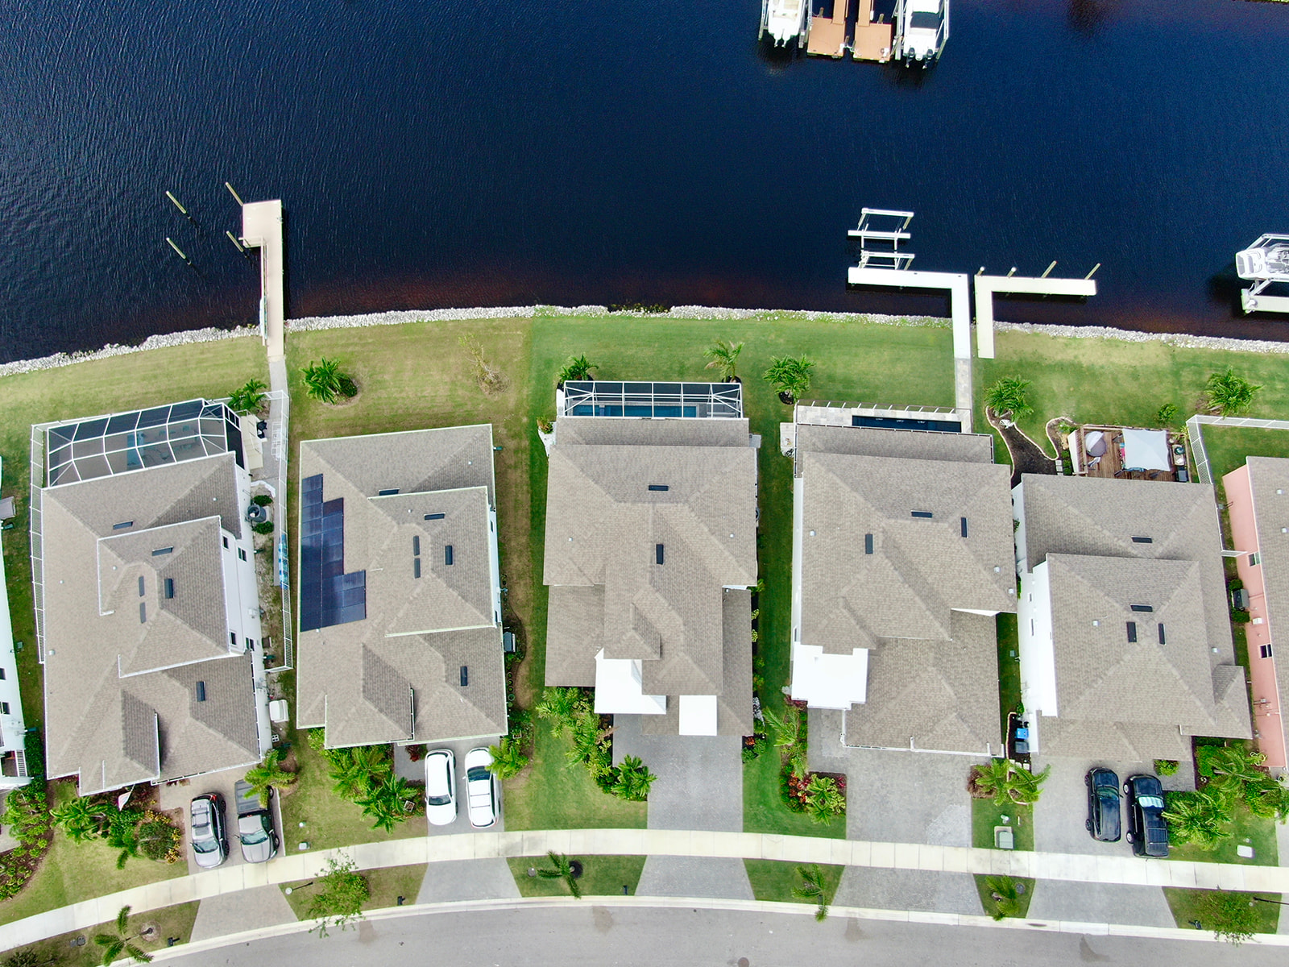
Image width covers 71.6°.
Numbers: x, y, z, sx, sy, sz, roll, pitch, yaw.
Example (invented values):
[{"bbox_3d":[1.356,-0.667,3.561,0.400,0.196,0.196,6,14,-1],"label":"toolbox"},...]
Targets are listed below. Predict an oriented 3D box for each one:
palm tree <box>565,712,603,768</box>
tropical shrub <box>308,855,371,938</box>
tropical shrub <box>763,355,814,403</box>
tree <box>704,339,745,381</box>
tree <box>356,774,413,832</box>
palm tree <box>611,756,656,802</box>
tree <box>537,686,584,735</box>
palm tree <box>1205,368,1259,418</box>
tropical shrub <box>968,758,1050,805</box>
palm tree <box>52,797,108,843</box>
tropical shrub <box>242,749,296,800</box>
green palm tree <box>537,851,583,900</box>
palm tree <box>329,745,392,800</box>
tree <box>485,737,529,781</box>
[{"bbox_3d":[-3.852,16.612,58.398,2.540,3.600,3.640,0,72,0],"label":"palm tree"},{"bbox_3d":[-18.416,25.062,54.568,3.830,4.700,4.560,0,72,0],"label":"tropical shrub"},{"bbox_3d":[10.561,-7.555,65.891,3.830,3.400,3.460,0,72,0],"label":"tropical shrub"},{"bbox_3d":[5.827,-8.772,66.248,2.950,4.000,3.050,0,72,0],"label":"tree"},{"bbox_3d":[-16.318,20.260,56.818,3.550,3.400,3.400,0,72,0],"label":"tree"},{"bbox_3d":[-0.706,18.999,57.492,2.890,2.900,2.800,0,72,0],"label":"palm tree"},{"bbox_3d":[-5.448,14.885,58.571,3.130,3.400,2.980,0,72,0],"label":"tree"},{"bbox_3d":[42.851,-6.481,65.594,3.960,3.300,3.830,0,72,0],"label":"palm tree"},{"bbox_3d":[23.456,19.212,57.659,4.520,3.600,2.880,0,72,0],"label":"tropical shrub"},{"bbox_3d":[-35.200,21.206,56.457,3.400,3.500,2.650,0,72,0],"label":"palm tree"},{"bbox_3d":[-23.602,18.679,57.018,3.230,4.000,3.190,0,72,0],"label":"tropical shrub"},{"bbox_3d":[-5.194,24.203,55.521,2.700,4.500,2.660,0,72,0],"label":"green palm tree"},{"bbox_3d":[-17.984,18.540,57.274,3.960,3.600,3.160,0,72,0],"label":"palm tree"},{"bbox_3d":[-8.722,17.895,57.747,2.700,3.100,2.400,0,72,0],"label":"tree"}]

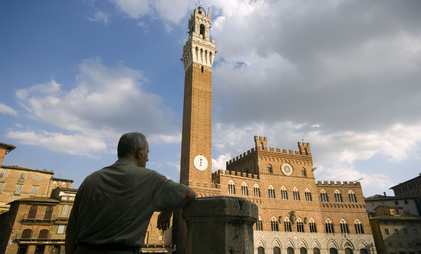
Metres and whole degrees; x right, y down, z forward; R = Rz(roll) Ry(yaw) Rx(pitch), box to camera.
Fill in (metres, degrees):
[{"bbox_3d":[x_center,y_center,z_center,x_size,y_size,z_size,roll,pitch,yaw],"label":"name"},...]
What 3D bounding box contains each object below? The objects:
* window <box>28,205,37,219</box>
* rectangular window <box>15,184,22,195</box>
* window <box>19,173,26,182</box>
[{"bbox_3d":[-34.542,16.714,50.087,1.170,2.385,0.300,7,-24,-16],"label":"window"},{"bbox_3d":[-51.931,17.154,69.737,1.070,2.668,0.300,18,-28,-36],"label":"rectangular window"},{"bbox_3d":[-52.094,14.150,71.505,1.072,2.330,0.300,18,-28,-36],"label":"window"}]

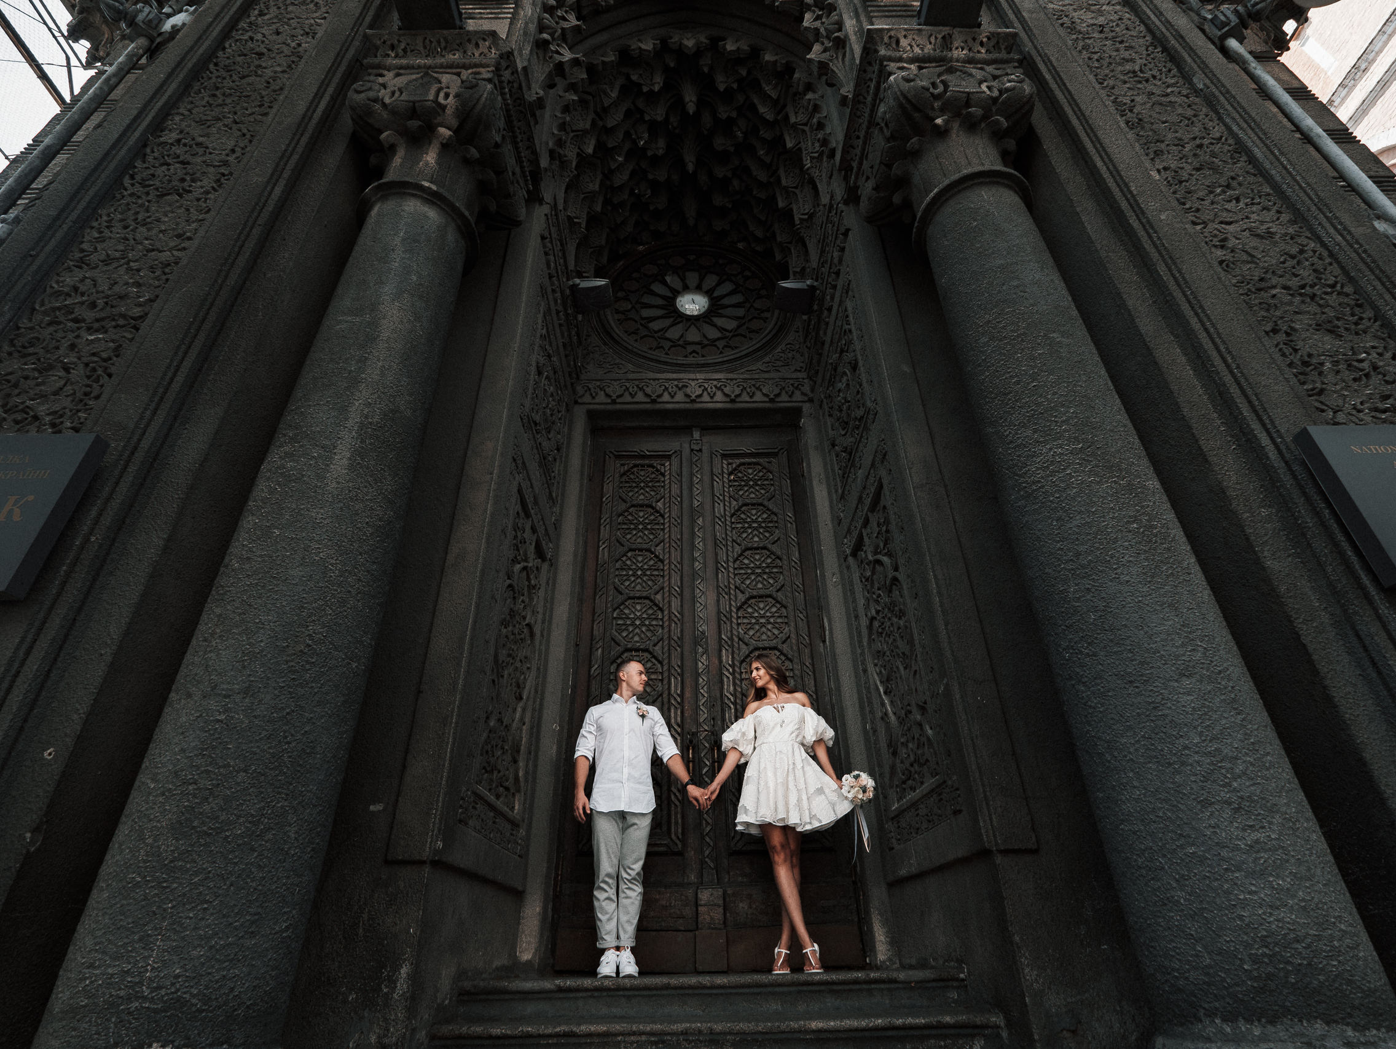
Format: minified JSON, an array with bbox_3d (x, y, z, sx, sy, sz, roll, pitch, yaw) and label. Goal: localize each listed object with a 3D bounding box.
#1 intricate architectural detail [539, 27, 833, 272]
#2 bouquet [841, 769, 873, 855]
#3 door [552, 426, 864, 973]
[{"bbox_3d":[-0.075,-3.451,6.634,2.373,1.815,1.675,-1,-32,-1],"label":"intricate architectural detail"},{"bbox_3d":[0.972,1.751,3.986,0.206,0.468,0.220,-1,-32,-1],"label":"bouquet"},{"bbox_3d":[0.035,0.956,5.313,1.966,4.373,0.130,-1,-32,-1],"label":"door"}]

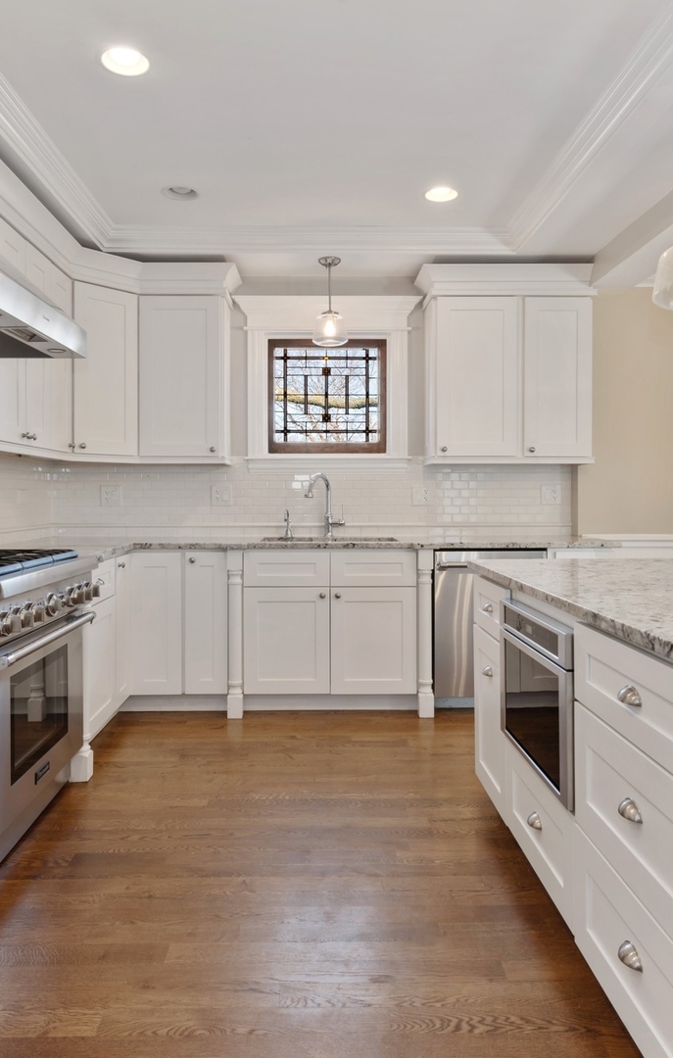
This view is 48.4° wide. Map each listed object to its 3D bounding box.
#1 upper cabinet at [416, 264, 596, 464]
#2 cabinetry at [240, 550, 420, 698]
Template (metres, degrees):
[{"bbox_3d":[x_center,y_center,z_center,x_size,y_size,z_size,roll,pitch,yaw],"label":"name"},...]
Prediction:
[{"bbox_3d":[0.972,-0.926,4.362,0.955,1.107,0.395,0,1,-1],"label":"upper cabinet"},{"bbox_3d":[-0.041,0.483,4.255,0.930,0.770,0.600,0,1,-1],"label":"cabinetry"}]

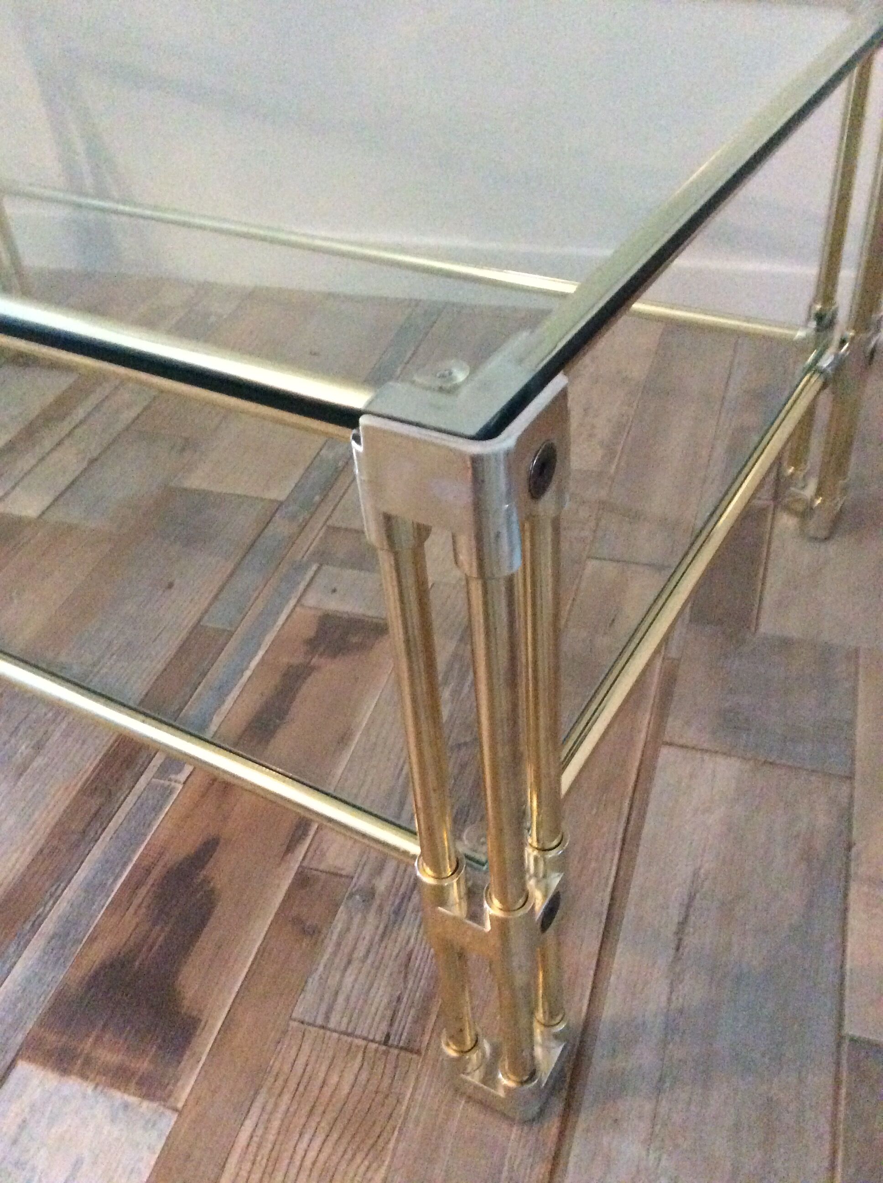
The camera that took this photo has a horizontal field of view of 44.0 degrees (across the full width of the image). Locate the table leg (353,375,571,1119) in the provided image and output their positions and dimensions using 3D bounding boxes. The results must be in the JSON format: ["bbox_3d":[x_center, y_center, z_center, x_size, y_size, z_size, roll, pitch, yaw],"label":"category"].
[{"bbox_3d":[0.021,0.099,0.469,0.055,0.420,0.055,18,46,26],"label":"table leg"}]

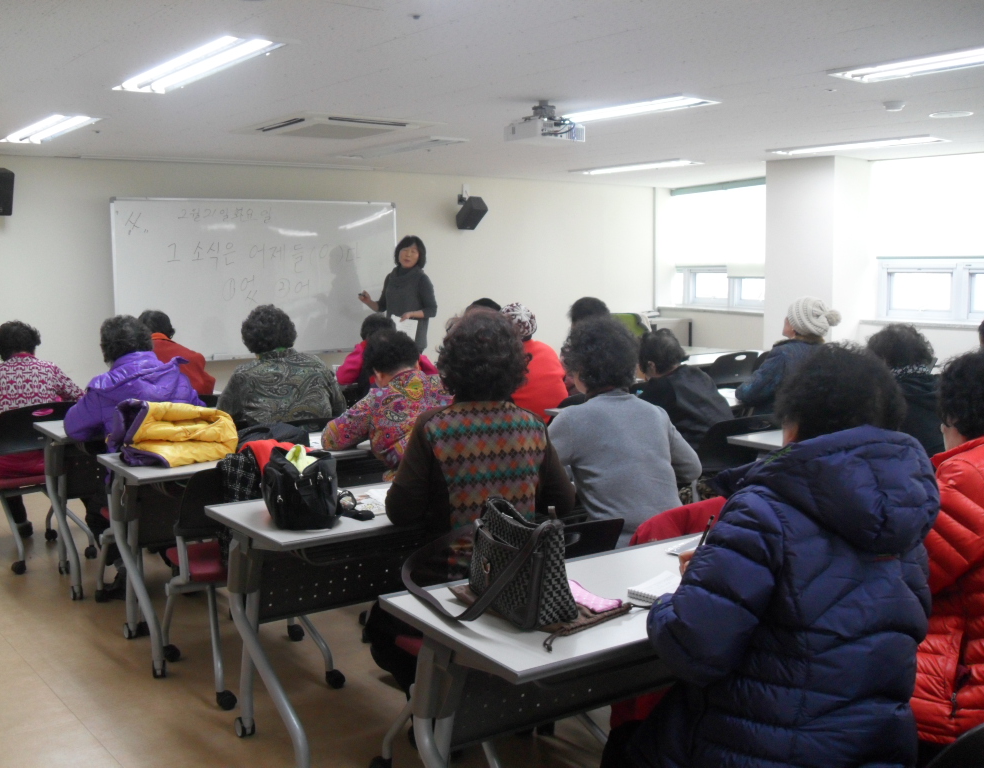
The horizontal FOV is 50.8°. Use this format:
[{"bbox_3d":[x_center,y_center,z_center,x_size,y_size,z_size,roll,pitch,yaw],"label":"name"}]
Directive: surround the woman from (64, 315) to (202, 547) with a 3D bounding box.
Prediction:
[{"bbox_3d":[-1.531,0.321,4.479,0.580,1.260,0.770,-5,8,-36],"label":"woman"}]

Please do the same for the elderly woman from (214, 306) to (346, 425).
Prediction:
[{"bbox_3d":[-1.029,0.276,4.824,0.560,1.260,0.750,-5,8,-36],"label":"elderly woman"}]

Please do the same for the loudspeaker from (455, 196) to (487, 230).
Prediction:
[{"bbox_3d":[-0.183,-1.506,9.134,0.175,0.155,0.290,-5,-32,-33],"label":"loudspeaker"}]

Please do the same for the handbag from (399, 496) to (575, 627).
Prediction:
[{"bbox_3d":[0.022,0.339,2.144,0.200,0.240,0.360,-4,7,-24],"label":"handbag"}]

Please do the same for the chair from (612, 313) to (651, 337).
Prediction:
[{"bbox_3d":[1.118,-0.133,8.955,0.600,0.970,0.600,-6,8,-38],"label":"chair"}]

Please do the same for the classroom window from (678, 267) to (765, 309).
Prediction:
[{"bbox_3d":[2.251,-0.933,9.941,0.100,0.420,1.250,-5,8,-36],"label":"classroom window"}]

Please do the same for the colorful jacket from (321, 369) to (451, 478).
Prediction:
[{"bbox_3d":[-0.300,0.221,3.815,0.520,0.580,0.480,-6,9,-41],"label":"colorful jacket"}]

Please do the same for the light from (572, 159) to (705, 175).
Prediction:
[{"bbox_3d":[1.187,-1.839,8.698,0.320,0.060,1.250,-6,8,-38],"label":"light"}]

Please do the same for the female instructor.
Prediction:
[{"bbox_3d":[-0.729,-0.359,8.291,0.600,1.640,0.450,2,7,16],"label":"female instructor"}]

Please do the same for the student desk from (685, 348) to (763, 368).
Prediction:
[{"bbox_3d":[1.569,0.166,7.755,1.500,0.709,0.510,-5,8,-35],"label":"student desk"}]

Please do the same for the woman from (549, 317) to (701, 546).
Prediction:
[{"bbox_3d":[0.331,0.448,3.215,0.580,1.270,0.740,-5,8,-36],"label":"woman"}]

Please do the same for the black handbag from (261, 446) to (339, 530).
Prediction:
[{"bbox_3d":[-0.552,0.286,2.987,0.215,0.210,0.210,-1,7,-6],"label":"black handbag"}]

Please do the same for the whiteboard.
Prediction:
[{"bbox_3d":[-1.761,-0.825,8.159,2.440,1.240,0.050,-6,8,-38],"label":"whiteboard"}]

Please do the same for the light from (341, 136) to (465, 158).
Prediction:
[{"bbox_3d":[-0.631,-1.562,6.920,0.260,0.050,1.280,-5,8,-36],"label":"light"}]

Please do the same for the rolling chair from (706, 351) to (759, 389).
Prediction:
[{"bbox_3d":[1.547,0.181,7.386,0.500,0.820,0.560,-5,8,-36],"label":"rolling chair"}]

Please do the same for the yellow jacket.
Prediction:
[{"bbox_3d":[-1.169,0.162,3.872,0.280,0.220,0.340,6,9,40],"label":"yellow jacket"}]

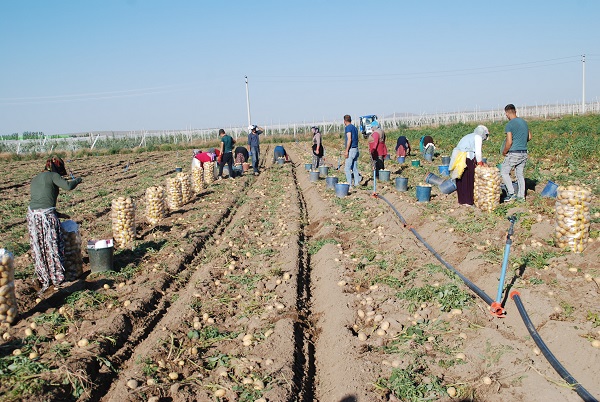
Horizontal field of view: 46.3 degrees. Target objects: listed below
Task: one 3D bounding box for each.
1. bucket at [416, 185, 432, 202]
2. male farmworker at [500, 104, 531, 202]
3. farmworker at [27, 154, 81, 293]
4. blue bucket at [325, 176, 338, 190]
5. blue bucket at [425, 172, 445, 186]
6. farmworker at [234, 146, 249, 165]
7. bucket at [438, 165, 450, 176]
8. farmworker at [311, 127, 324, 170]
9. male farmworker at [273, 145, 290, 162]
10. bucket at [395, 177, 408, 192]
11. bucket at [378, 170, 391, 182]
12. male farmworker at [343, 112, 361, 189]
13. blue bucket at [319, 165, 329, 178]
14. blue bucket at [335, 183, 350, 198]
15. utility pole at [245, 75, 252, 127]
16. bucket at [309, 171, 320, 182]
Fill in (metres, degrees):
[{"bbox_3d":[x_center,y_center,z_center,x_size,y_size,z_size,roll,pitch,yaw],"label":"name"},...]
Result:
[{"bbox_3d":[2.309,-0.134,13.000,0.285,0.300,0.285,-3,6,0],"label":"bucket"},{"bbox_3d":[3.790,-0.833,12.300,0.520,1.690,0.450,-5,7,-25],"label":"male farmworker"},{"bbox_3d":[-2.790,0.262,8.000,0.560,1.500,0.550,1,7,30],"label":"farmworker"},{"bbox_3d":[0.784,-0.427,16.900,0.300,0.285,0.300,-4,7,0],"label":"blue bucket"},{"bbox_3d":[2.871,-0.450,14.800,0.330,0.270,0.270,23,6,15],"label":"blue bucket"},{"bbox_3d":[-2.392,-1.763,28.751,0.600,0.870,0.800,-2,7,12],"label":"farmworker"},{"bbox_3d":[3.780,-0.781,18.300,0.290,0.280,0.290,-3,6,0],"label":"bucket"},{"bbox_3d":[0.640,-1.905,25.200,0.400,1.580,0.460,-4,7,-3],"label":"farmworker"},{"bbox_3d":[-0.832,-2.083,30.756,0.550,0.780,0.800,0,7,24],"label":"male farmworker"},{"bbox_3d":[2.356,-0.395,16.182,0.290,0.320,0.290,-3,6,0],"label":"bucket"},{"bbox_3d":[2.180,-0.634,18.000,0.290,0.290,0.290,-3,6,0],"label":"bucket"},{"bbox_3d":[1.254,-1.193,16.900,0.420,1.750,0.500,3,9,43],"label":"male farmworker"},{"bbox_3d":[0.776,-0.941,22.200,0.280,0.280,0.280,-3,6,0],"label":"blue bucket"},{"bbox_3d":[0.957,-0.242,15.783,0.310,0.310,0.310,-3,6,0],"label":"blue bucket"},{"bbox_3d":[-8.120,-15.065,111.463,0.400,9.600,0.380,-4,6,0],"label":"utility pole"},{"bbox_3d":[0.429,-0.667,19.400,0.285,0.275,0.285,-4,7,0],"label":"bucket"}]

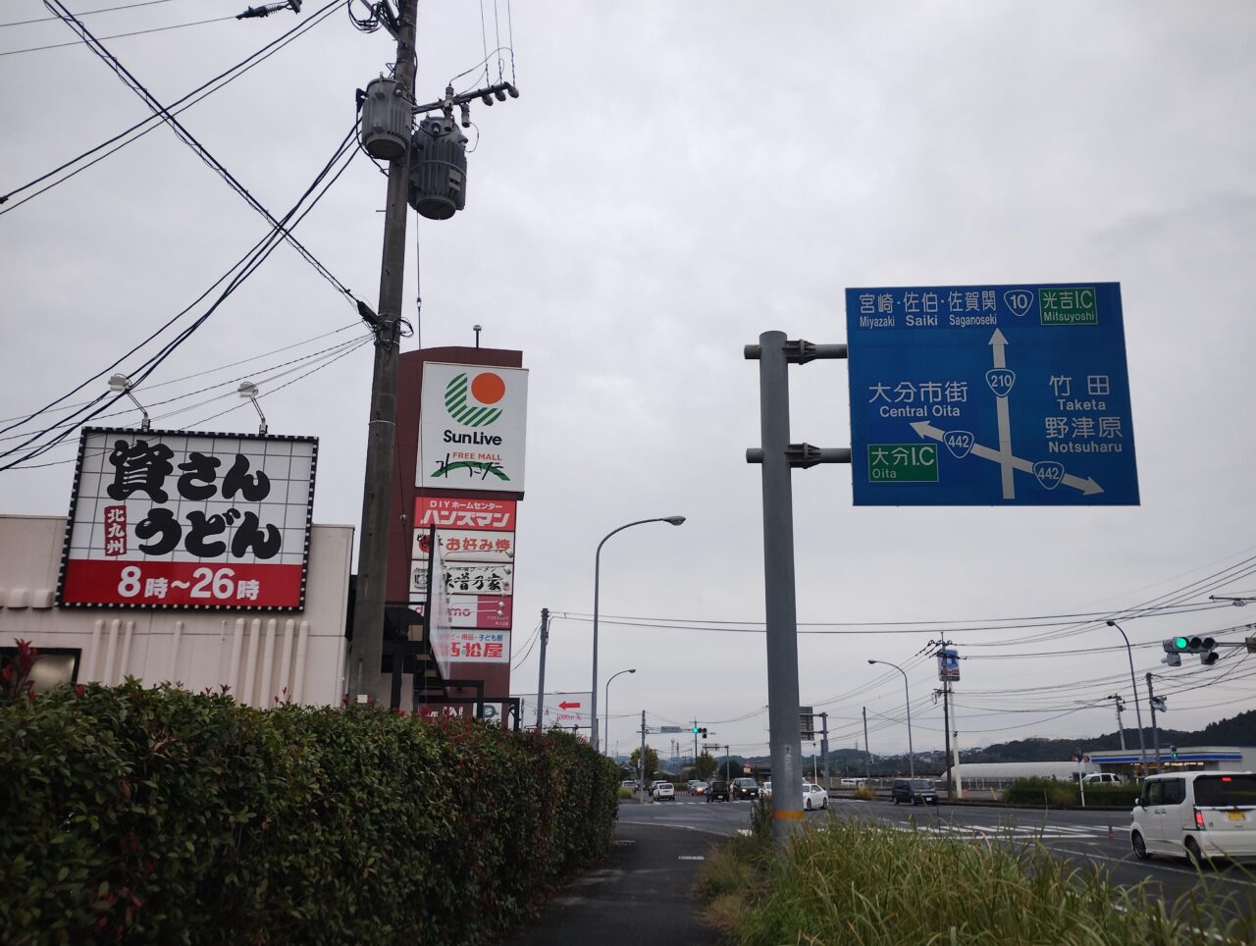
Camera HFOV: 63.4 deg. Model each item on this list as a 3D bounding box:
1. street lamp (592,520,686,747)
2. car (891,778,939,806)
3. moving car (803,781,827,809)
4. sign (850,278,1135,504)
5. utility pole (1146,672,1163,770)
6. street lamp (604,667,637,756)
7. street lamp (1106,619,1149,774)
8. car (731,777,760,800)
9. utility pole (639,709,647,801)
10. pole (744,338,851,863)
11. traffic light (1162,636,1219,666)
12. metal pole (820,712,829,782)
[{"bbox_3d":[0.434,6.556,34.293,3.250,10.400,0.350,-1,-17,4],"label":"street lamp"},{"bbox_3d":[19.145,21.389,68.280,1.700,1.650,3.950,2,-17,-5],"label":"car"},{"bbox_3d":[10.938,20.022,62.925,1.700,1.470,4.600,-10,-20,30],"label":"moving car"},{"bbox_3d":[4.892,-1.073,13.861,3.697,3.100,0.120,0,-12,5],"label":"sign"},{"bbox_3d":[26.088,13.342,49.987,0.320,6.967,0.300,-1,-17,4],"label":"utility pole"},{"bbox_3d":[-0.555,21.464,83.389,3.100,10.400,0.350,-13,-22,38],"label":"street lamp"},{"bbox_3d":[27.950,13.573,56.597,0.350,10.400,3.100,-15,-23,42],"label":"street lamp"},{"bbox_3d":[10.213,27.292,87.888,1.750,1.720,4.700,0,-17,2],"label":"car"},{"bbox_3d":[1.237,22.260,79.992,0.420,6.933,0.350,-1,-17,4],"label":"utility pole"},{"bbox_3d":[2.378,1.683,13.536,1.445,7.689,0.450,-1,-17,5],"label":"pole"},{"bbox_3d":[16.178,5.083,29.200,1.200,0.750,0.650,-1,-17,4],"label":"traffic light"},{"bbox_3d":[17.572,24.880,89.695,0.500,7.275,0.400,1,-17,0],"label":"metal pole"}]

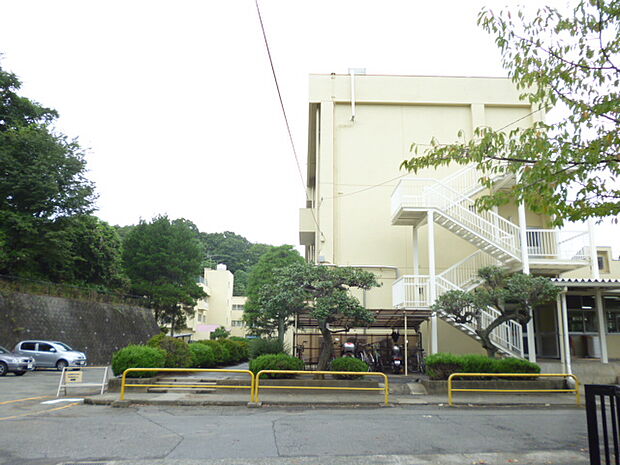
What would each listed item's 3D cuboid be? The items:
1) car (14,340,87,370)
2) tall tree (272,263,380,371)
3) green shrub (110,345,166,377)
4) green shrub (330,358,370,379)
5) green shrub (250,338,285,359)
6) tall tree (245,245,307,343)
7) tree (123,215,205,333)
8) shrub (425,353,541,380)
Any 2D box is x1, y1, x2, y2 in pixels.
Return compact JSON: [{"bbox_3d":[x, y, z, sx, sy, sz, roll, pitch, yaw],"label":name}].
[{"bbox_3d":[-13.102,6.267,25.606,3.600,1.520,1.660,0,-12,3],"label":"car"},{"bbox_3d":[0.487,2.551,14.800,3.200,3.400,2.800,1,-12,0],"label":"tall tree"},{"bbox_3d":[-4.937,3.639,14.438,1.600,0.950,1.500,1,-12,0],"label":"green shrub"},{"bbox_3d":[1.165,3.969,14.796,1.120,0.650,1.050,1,-12,0],"label":"green shrub"},{"bbox_3d":[-2.310,6.390,27.255,2.150,1.200,2.000,1,-12,0],"label":"green shrub"},{"bbox_3d":[-2.006,3.817,28.338,3.700,6.700,3.600,1,-12,0],"label":"tall tree"},{"bbox_3d":[-10.818,3.721,37.033,6.000,10.600,5.600,1,-12,0],"label":"tree"},{"bbox_3d":[5.264,4.060,15.303,3.500,0.820,1.200,1,-12,0],"label":"shrub"}]

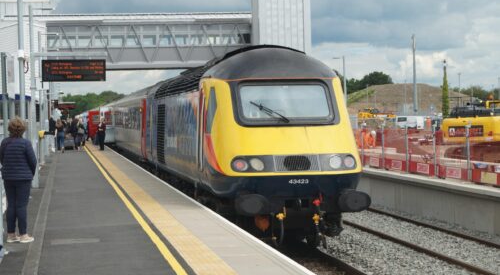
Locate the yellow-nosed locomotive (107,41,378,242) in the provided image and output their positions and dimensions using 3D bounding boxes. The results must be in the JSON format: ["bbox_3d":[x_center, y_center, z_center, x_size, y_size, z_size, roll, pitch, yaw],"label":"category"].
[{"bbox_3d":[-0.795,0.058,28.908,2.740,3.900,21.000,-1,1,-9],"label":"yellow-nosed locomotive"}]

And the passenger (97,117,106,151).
[{"bbox_3d":[-7.316,-0.181,55.924,0.500,1.640,0.360,-1,1,5],"label":"passenger"}]

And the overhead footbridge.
[{"bbox_3d":[-6.506,-5.935,71.807,13.060,3.410,2.900,-1,1,-9],"label":"overhead footbridge"}]

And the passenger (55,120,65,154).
[{"bbox_3d":[-9.265,-0.124,55.328,0.500,1.640,0.500,-1,1,-9],"label":"passenger"}]

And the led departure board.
[{"bbox_3d":[-4.101,-1.555,26.616,1.450,0.520,0.250,-1,1,-9],"label":"led departure board"}]

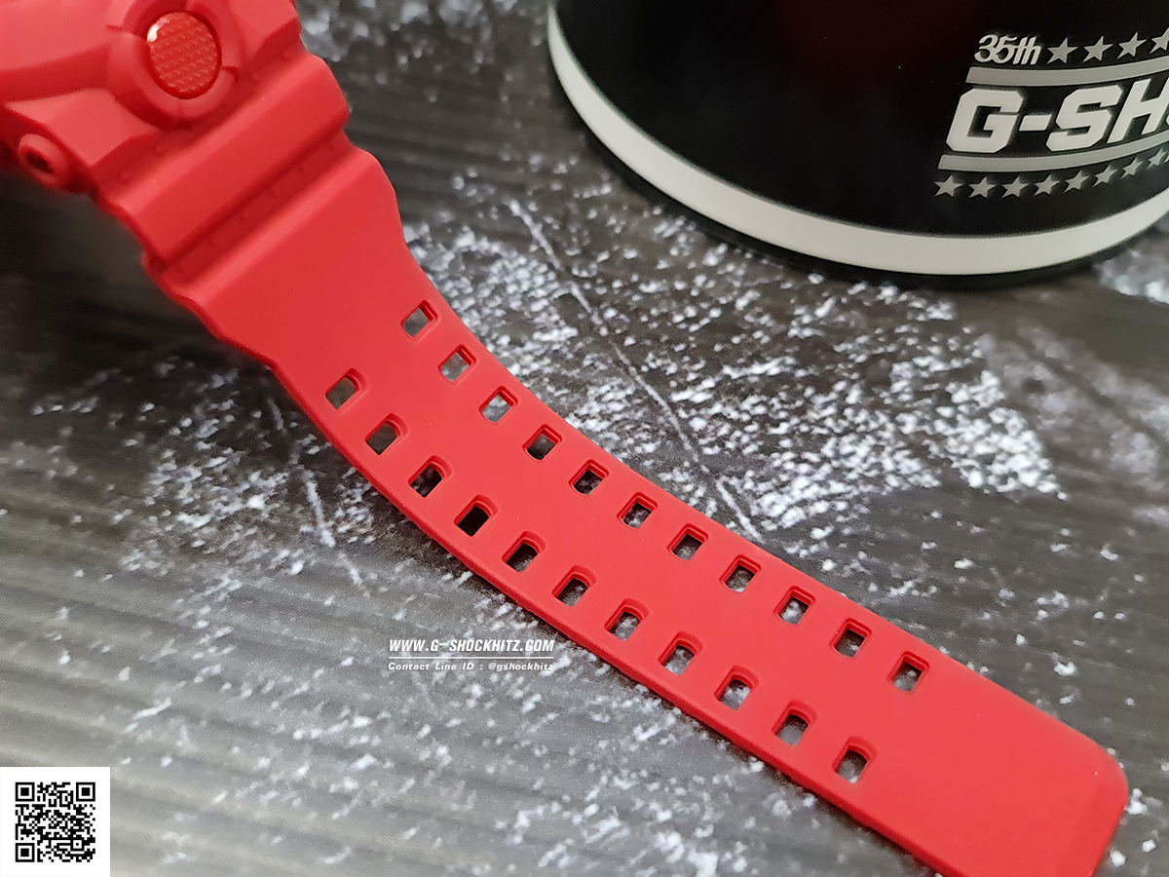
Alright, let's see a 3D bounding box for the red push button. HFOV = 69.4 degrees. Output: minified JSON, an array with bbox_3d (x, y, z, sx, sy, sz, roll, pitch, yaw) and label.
[{"bbox_3d":[-0.035,-0.033,0.073,0.003,0.007,0.007,29,66,30],"label":"red push button"}]

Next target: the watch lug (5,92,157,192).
[{"bbox_3d":[-0.043,-0.027,0.072,0.006,0.007,0.008,29,66,30],"label":"watch lug"}]

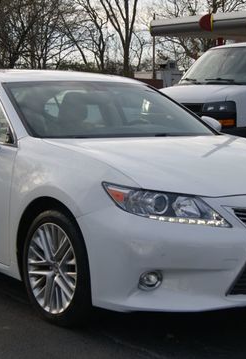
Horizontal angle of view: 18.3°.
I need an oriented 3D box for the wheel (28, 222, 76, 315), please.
[{"bbox_3d":[-0.303,0.468,4.083,0.200,0.490,0.490,-3,6,-37],"label":"wheel"}]

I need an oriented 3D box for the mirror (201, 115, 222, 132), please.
[{"bbox_3d":[0.686,-0.364,5.634,0.250,0.210,0.170,-3,6,-37],"label":"mirror"}]

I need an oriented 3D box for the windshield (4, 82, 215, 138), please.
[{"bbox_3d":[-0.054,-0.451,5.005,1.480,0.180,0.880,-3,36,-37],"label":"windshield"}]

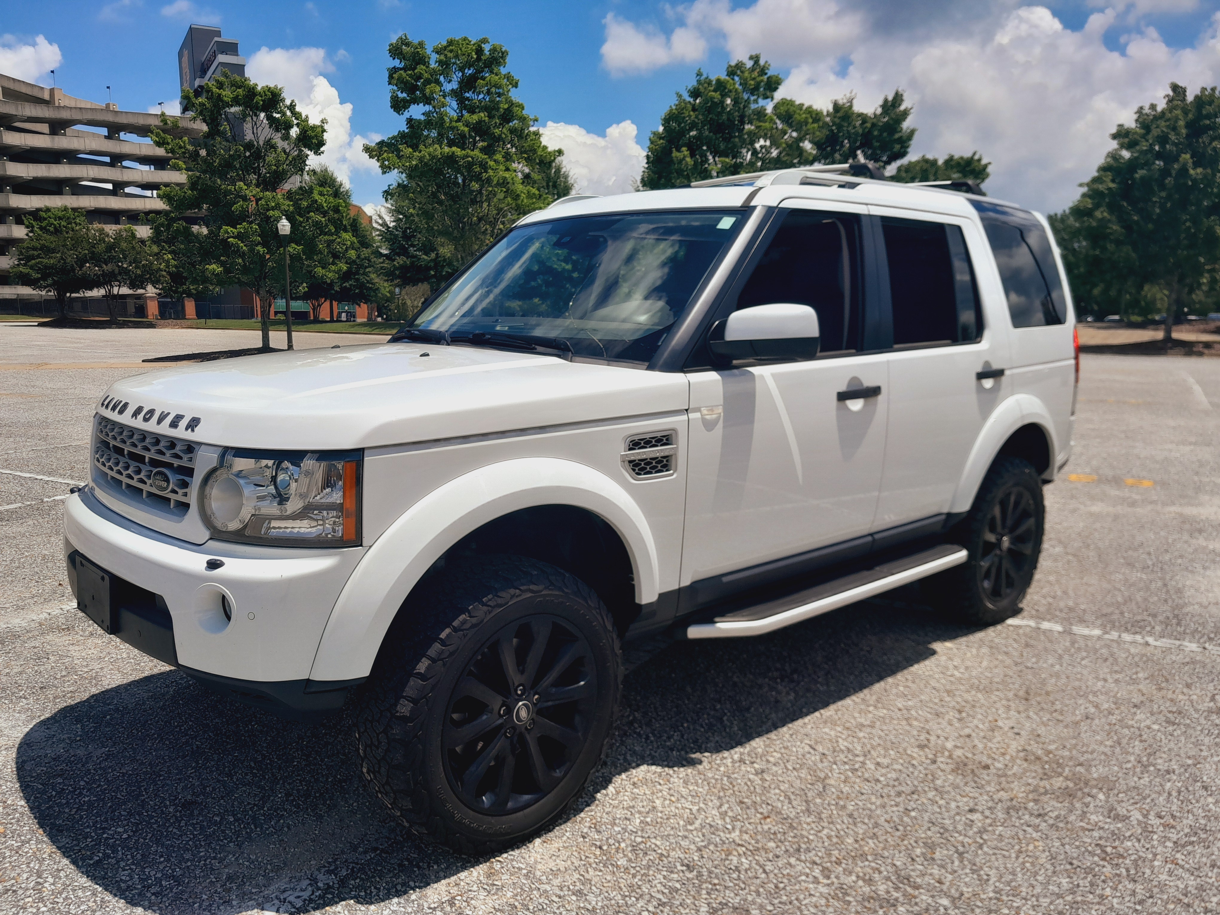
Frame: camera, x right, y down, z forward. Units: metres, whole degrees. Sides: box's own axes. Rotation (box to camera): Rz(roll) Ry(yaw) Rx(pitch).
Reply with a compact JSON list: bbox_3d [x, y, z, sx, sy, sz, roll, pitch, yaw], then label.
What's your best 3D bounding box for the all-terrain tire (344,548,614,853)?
[{"bbox_3d":[-0.322,0.698,2.730,0.790,0.790,0.275,-9,13,-44],"label":"all-terrain tire"}]

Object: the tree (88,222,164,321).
[{"bbox_3d":[-26.484,-10.078,52.000,4.300,5.450,4.100,-5,11,-27],"label":"tree"}]

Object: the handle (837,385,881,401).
[{"bbox_3d":[0.921,-0.236,3.499,0.265,0.042,0.052,-8,12,-41],"label":"handle"}]

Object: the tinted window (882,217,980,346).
[{"bbox_3d":[1.353,-0.726,3.997,0.720,0.510,0.040,-8,3,-41],"label":"tinted window"}]

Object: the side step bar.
[{"bbox_3d":[0.909,0.480,3.613,1.680,0.075,0.210,-8,12,-41],"label":"side step bar"}]

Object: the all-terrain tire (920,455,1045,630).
[{"bbox_3d":[1.822,0.399,4.645,0.790,0.790,0.275,-8,13,-41],"label":"all-terrain tire"}]

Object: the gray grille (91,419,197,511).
[{"bbox_3d":[-1.393,0.014,2.731,0.120,0.213,0.960,-8,13,-41],"label":"gray grille"}]

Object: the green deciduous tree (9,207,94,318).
[{"bbox_3d":[-32.840,-11.470,56.000,5.000,6.550,4.800,-5,11,-30],"label":"green deciduous tree"}]

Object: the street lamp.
[{"bbox_3d":[-9.482,-5.134,27.972,0.390,3.950,0.390,-3,10,-19],"label":"street lamp"}]

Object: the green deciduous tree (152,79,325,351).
[{"bbox_3d":[-12.087,-7.766,30.308,5.710,8.570,5.710,0,9,0],"label":"green deciduous tree"}]

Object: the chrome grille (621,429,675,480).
[{"bbox_3d":[0.113,-0.001,2.818,0.220,0.130,0.040,-8,12,-41],"label":"chrome grille"}]

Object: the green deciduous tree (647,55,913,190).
[{"bbox_3d":[5.473,-8.841,33.208,9.910,9.810,9.910,0,9,0],"label":"green deciduous tree"}]

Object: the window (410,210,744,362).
[{"bbox_3d":[-0.224,-0.705,3.671,1.500,0.160,0.800,10,55,47],"label":"window"}]

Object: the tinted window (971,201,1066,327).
[{"bbox_3d":[1.971,-0.919,4.568,0.720,0.580,0.130,-8,1,-41],"label":"tinted window"}]

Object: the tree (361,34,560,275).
[{"bbox_3d":[-4.575,-8.005,29.241,6.280,9.410,6.280,0,9,0],"label":"tree"}]

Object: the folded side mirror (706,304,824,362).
[{"bbox_3d":[0.490,-0.394,2.982,0.260,0.185,0.180,6,11,32],"label":"folded side mirror"}]

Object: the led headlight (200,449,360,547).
[{"bbox_3d":[-0.818,0.086,2.309,0.265,0.240,0.430,-8,13,-41],"label":"led headlight"}]

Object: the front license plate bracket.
[{"bbox_3d":[-1.462,0.391,2.732,0.030,0.172,0.335,-8,13,-41],"label":"front license plate bracket"}]

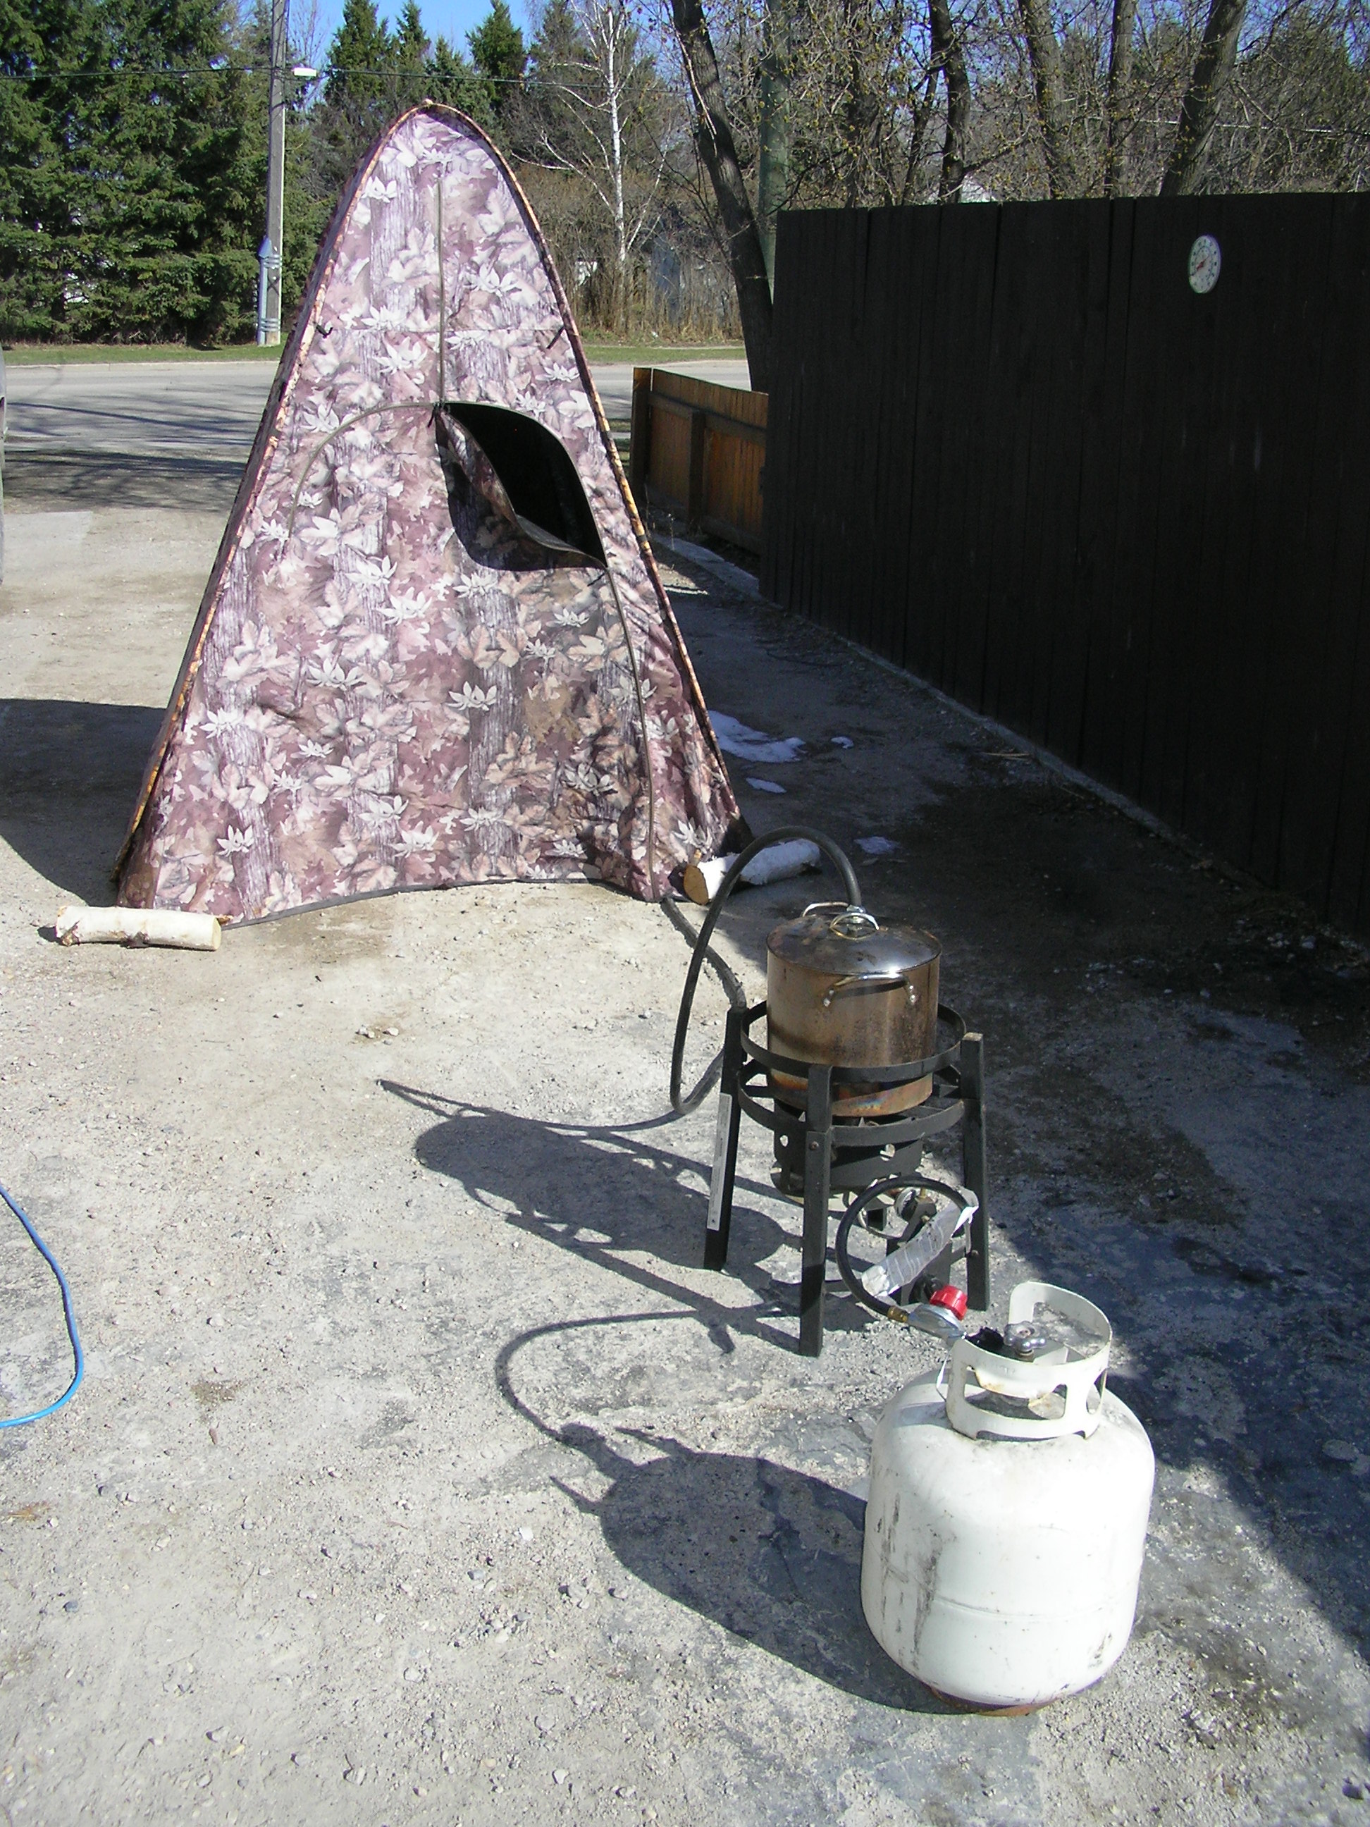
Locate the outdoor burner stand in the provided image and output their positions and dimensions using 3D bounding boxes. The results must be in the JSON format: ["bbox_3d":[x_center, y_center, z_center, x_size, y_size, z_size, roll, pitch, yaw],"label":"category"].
[{"bbox_3d":[0.252,0.385,3.045,0.350,0.455,0.350,-9,20,-25],"label":"outdoor burner stand"}]

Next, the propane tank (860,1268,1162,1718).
[{"bbox_3d":[0.362,0.653,2.202,0.312,0.450,0.312,2,20,-1],"label":"propane tank"}]

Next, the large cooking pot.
[{"bbox_3d":[0.252,0.133,2.966,0.270,0.270,0.340,-4,18,-12],"label":"large cooking pot"}]

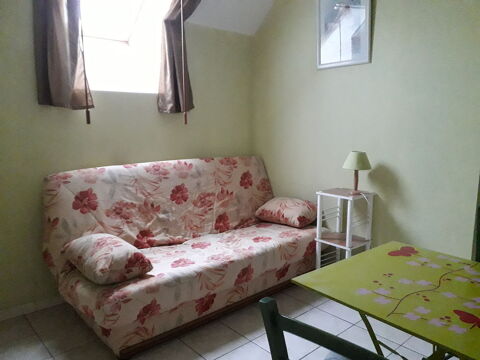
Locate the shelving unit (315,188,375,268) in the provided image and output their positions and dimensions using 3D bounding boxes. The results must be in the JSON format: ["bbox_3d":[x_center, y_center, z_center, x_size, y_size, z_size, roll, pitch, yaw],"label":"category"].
[{"bbox_3d":[0.814,0.489,2.943,0.287,0.779,0.325,-9,12,-40],"label":"shelving unit"}]

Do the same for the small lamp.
[{"bbox_3d":[0.887,-0.052,2.841,0.217,0.320,0.217,-9,12,-40],"label":"small lamp"}]

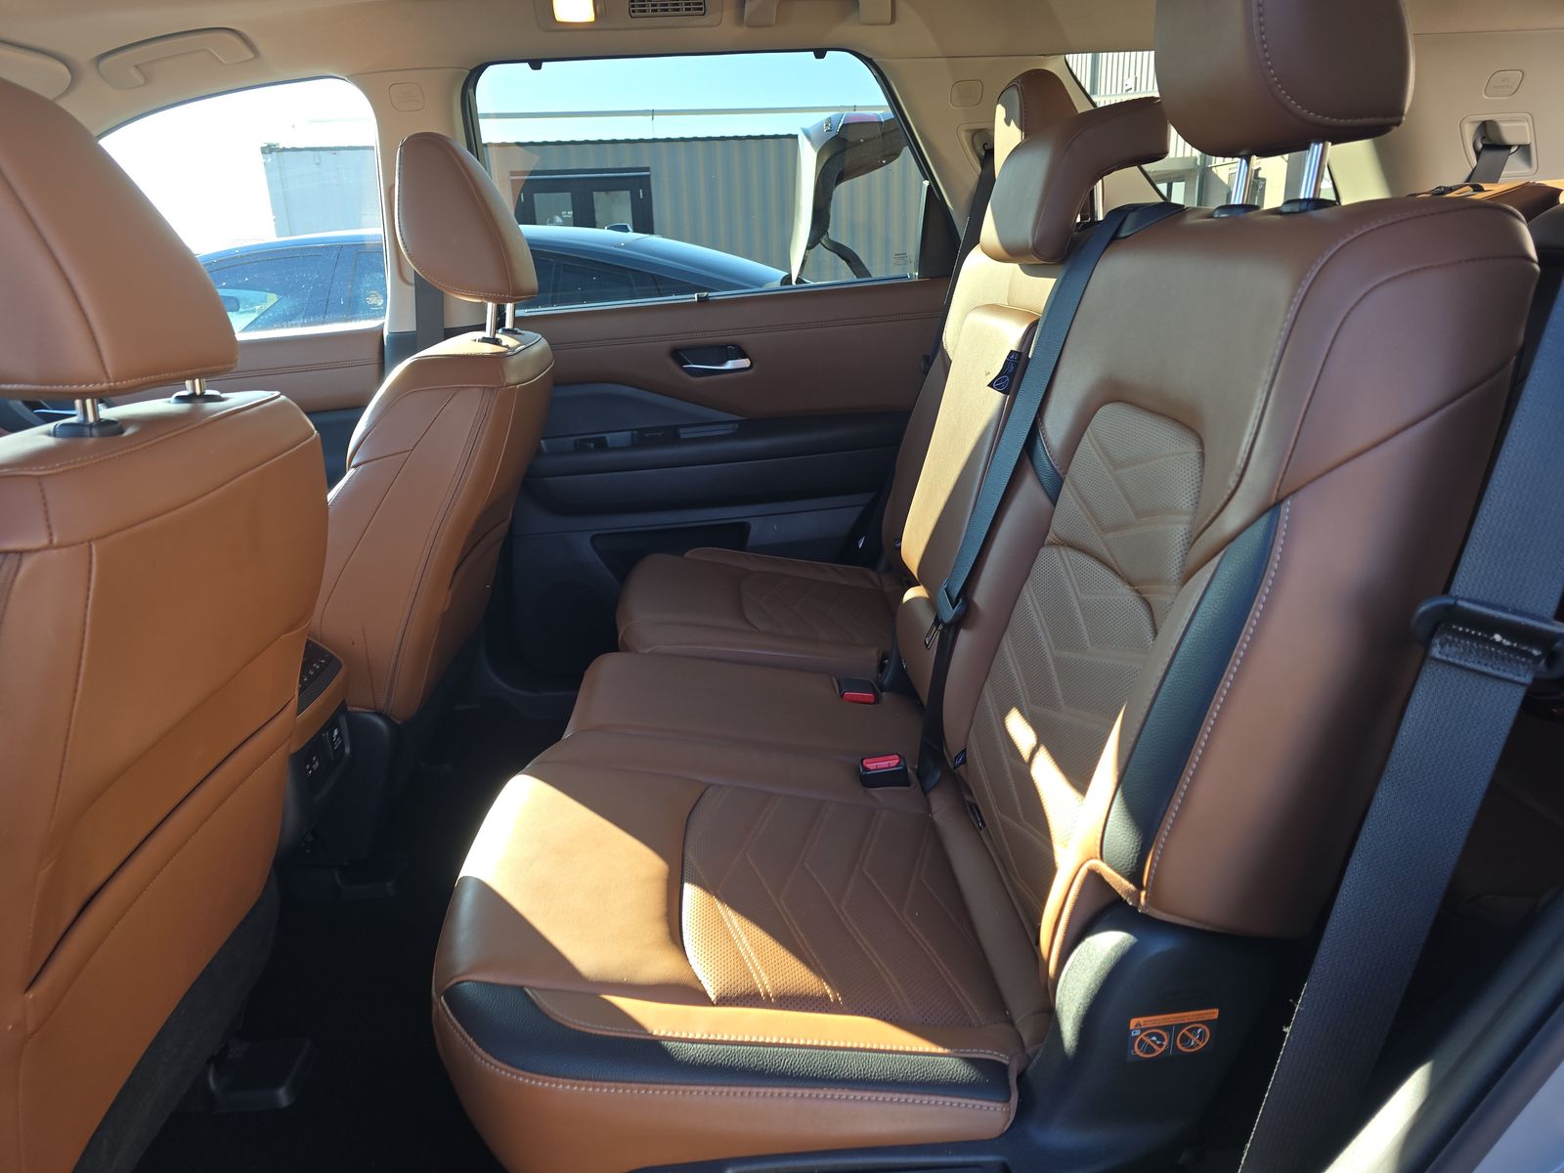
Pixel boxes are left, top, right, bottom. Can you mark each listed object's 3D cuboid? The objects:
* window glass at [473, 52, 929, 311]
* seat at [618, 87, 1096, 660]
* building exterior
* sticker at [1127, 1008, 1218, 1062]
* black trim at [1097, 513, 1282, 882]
[{"bbox_3d":[-0.140,-0.725,1.890,0.820,0.430,0.030,-2,43,1],"label":"window glass"},{"bbox_3d":[0.110,-0.320,1.631,0.720,0.875,0.500,-2,18,1],"label":"seat"},{"bbox_3d":[-2.041,-5.926,17.609,11.800,2.800,2.440,-3,19,-4],"label":"building exterior"},{"bbox_3d":[0.283,0.326,0.750,0.063,0.038,0.003,-2,21,1],"label":"sticker"},{"bbox_3d":[0.279,0.076,0.707,0.050,0.272,0.035,21,19,19],"label":"black trim"}]

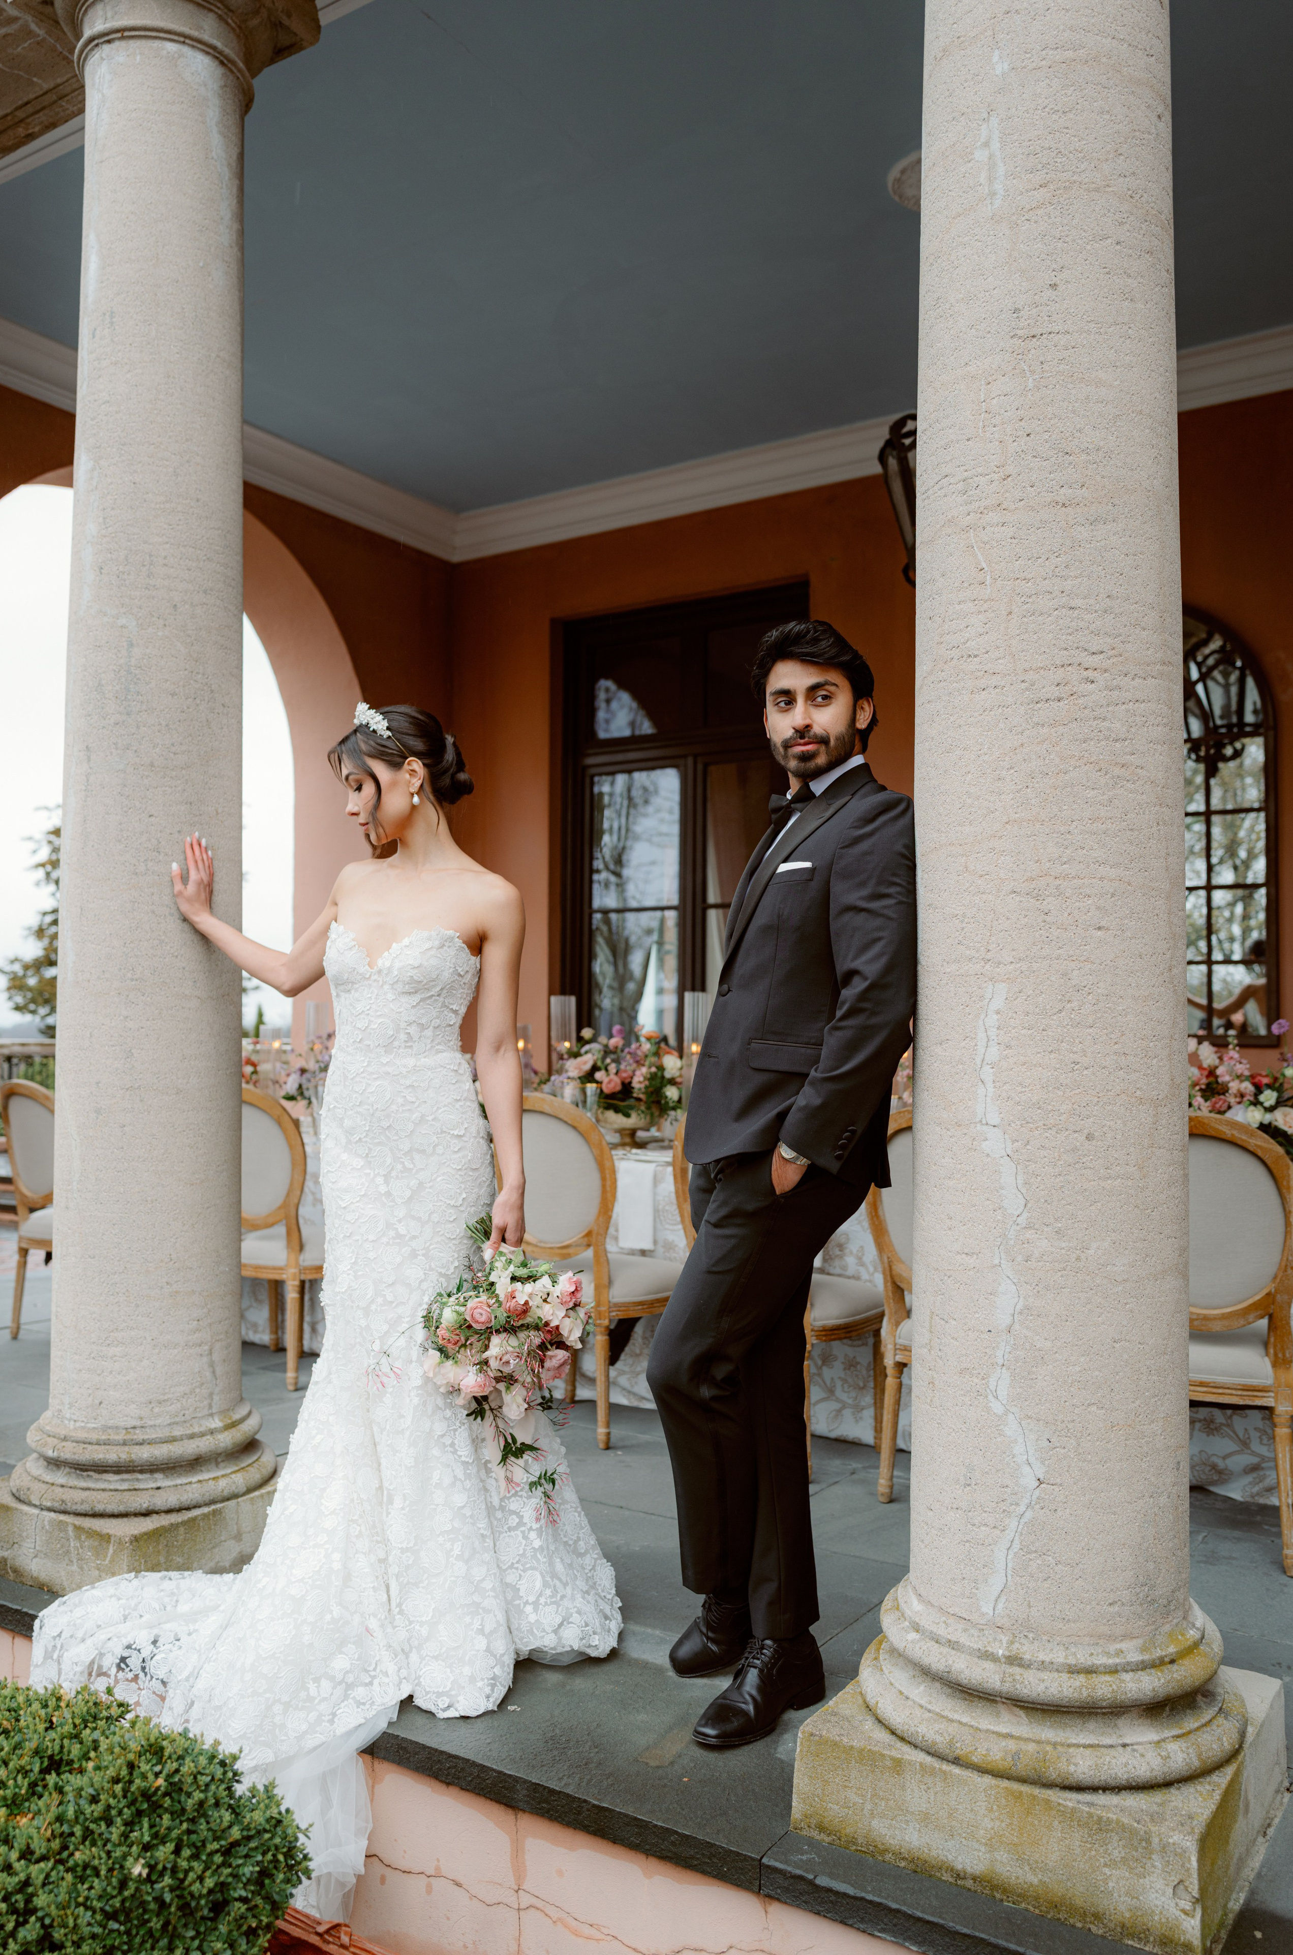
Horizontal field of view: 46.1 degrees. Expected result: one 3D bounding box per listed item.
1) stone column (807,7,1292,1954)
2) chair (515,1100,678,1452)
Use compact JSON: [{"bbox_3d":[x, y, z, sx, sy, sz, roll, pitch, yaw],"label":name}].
[{"bbox_3d":[0.595,-0.502,2.298,0.560,3.450,0.560,-1,-2,32],"label":"stone column"},{"bbox_3d":[-0.192,0.806,4.388,0.510,0.955,0.540,-1,-2,33],"label":"chair"}]

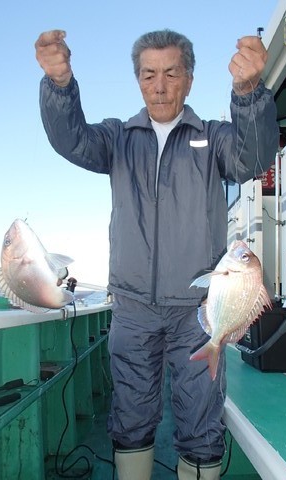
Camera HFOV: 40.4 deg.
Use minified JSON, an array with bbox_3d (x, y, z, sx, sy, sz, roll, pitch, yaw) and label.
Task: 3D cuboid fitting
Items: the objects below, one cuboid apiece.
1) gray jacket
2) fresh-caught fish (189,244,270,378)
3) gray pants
[{"bbox_3d":[0.048,-0.113,1.216,0.680,0.650,0.420,0,-8,10],"label":"gray jacket"},{"bbox_3d":[0.214,0.179,0.980,0.210,0.355,0.080,13,-4,10],"label":"fresh-caught fish"},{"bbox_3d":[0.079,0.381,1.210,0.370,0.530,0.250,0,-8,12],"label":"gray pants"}]

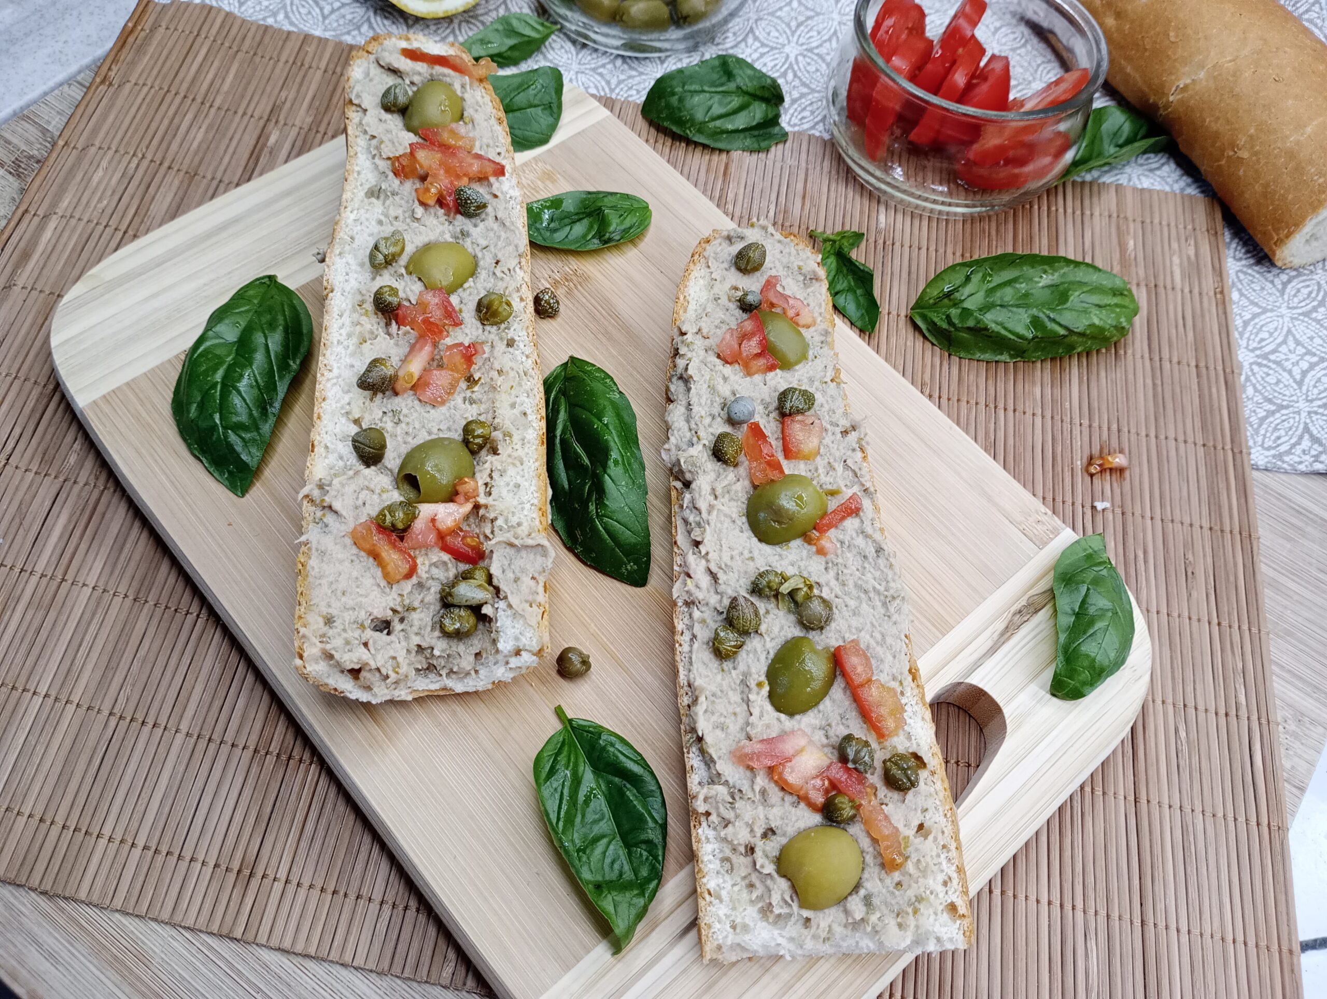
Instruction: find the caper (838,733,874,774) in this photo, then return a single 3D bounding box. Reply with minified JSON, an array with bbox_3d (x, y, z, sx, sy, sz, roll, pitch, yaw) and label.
[{"bbox_3d":[0.045,0.059,0.248,0.009,0.008,0.010,-36,70,-20],"label":"caper"}]

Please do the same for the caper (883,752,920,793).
[{"bbox_3d":[0.054,0.062,0.243,0.009,0.009,0.009,-15,64,-11],"label":"caper"}]

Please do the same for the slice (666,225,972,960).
[{"bbox_3d":[0.032,0.012,0.291,0.062,0.032,0.207,-1,62,-4],"label":"slice"}]

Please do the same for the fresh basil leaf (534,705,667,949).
[{"bbox_3d":[-0.015,0.078,0.260,0.029,0.012,0.059,-14,64,-10],"label":"fresh basil leaf"}]

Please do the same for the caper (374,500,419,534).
[{"bbox_3d":[-0.066,0.004,0.265,0.011,0.008,0.009,-16,64,-12],"label":"caper"}]

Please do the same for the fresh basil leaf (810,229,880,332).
[{"bbox_3d":[0.065,-0.076,0.367,0.020,0.018,0.046,-12,63,-10],"label":"fresh basil leaf"}]

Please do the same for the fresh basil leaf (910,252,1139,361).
[{"bbox_3d":[0.120,-0.063,0.358,0.076,0.014,0.042,-1,62,-3],"label":"fresh basil leaf"}]

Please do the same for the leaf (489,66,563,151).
[{"bbox_3d":[-0.057,-0.132,0.368,0.048,0.011,0.039,-11,63,-9],"label":"leaf"}]

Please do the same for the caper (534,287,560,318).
[{"bbox_3d":[-0.037,-0.062,0.339,0.008,0.008,0.009,-1,62,-4],"label":"caper"}]

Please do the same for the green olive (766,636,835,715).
[{"bbox_3d":[0.032,0.042,0.254,0.017,0.015,0.019,28,64,11],"label":"green olive"}]

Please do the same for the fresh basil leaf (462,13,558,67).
[{"bbox_3d":[-0.063,-0.175,0.412,0.051,0.011,0.029,-22,65,-14],"label":"fresh basil leaf"}]

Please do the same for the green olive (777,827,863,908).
[{"bbox_3d":[0.034,0.080,0.233,0.019,0.015,0.018,-31,68,-18],"label":"green olive"}]

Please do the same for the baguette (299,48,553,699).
[{"bbox_3d":[-0.068,-0.050,0.313,0.060,0.032,0.217,-5,62,-6],"label":"baguette"}]

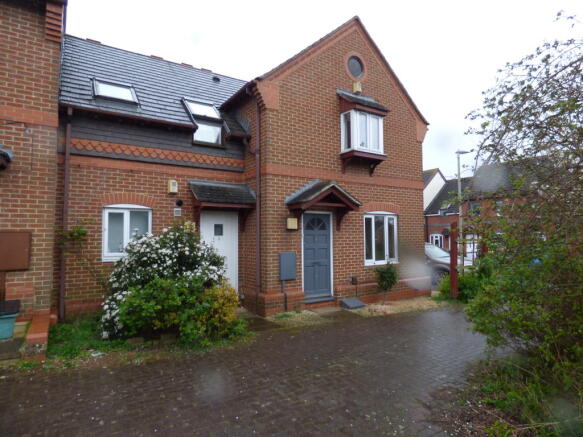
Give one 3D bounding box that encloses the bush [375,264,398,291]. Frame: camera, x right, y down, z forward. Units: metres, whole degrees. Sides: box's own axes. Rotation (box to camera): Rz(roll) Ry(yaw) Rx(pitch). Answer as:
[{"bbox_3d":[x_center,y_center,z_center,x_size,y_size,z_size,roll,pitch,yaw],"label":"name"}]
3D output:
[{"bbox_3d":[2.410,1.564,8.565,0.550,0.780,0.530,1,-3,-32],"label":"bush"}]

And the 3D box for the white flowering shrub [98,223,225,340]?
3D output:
[{"bbox_3d":[-2.309,1.011,6.289,2.081,1.827,1.522,1,-3,-32],"label":"white flowering shrub"}]

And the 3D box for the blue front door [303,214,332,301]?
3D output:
[{"bbox_3d":[0.598,0.873,7.909,0.930,2.070,0.100,1,-3,-32],"label":"blue front door"}]

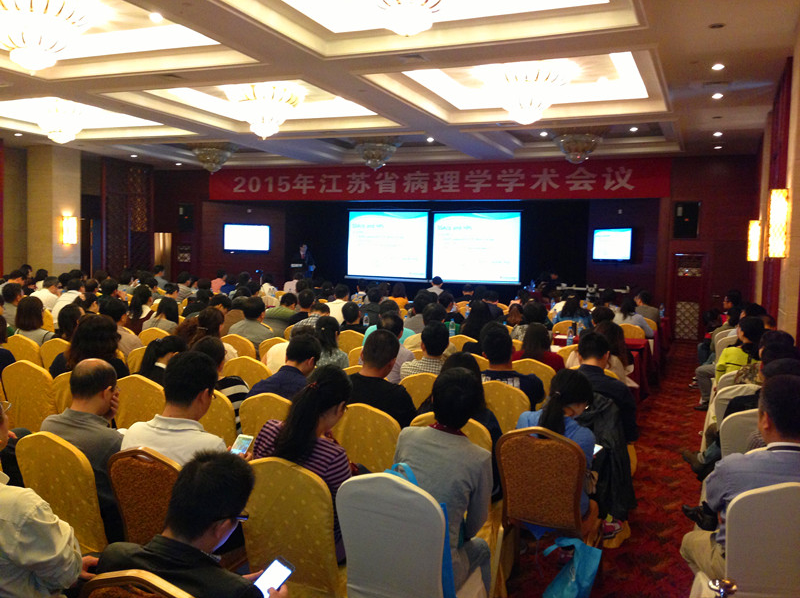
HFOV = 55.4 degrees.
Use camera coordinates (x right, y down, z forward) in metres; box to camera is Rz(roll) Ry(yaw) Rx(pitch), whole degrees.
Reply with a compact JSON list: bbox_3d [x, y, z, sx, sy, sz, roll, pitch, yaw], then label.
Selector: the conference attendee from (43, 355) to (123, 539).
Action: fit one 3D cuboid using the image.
[{"bbox_3d":[-1.324,0.895,3.629,0.520,1.264,0.780,3,3,22],"label":"conference attendee"}]

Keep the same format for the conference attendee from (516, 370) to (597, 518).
[{"bbox_3d":[0.853,0.968,4.178,0.480,1.200,0.820,3,3,23],"label":"conference attendee"}]

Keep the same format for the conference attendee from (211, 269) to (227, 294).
[{"bbox_3d":[-3.780,0.117,16.447,0.480,1.360,0.780,3,3,23],"label":"conference attendee"}]

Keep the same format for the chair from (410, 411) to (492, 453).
[{"bbox_3d":[0.339,1.063,4.304,0.460,0.935,0.560,3,3,22],"label":"chair"}]

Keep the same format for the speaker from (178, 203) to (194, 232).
[{"bbox_3d":[-6.564,-2.506,23.449,0.480,0.820,0.300,3,3,20],"label":"speaker"}]

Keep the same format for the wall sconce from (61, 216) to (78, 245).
[{"bbox_3d":[-8.070,-1.657,18.578,0.150,0.660,0.380,3,3,22],"label":"wall sconce"}]

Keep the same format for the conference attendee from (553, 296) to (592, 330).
[{"bbox_3d":[2.553,0.584,11.149,0.480,1.300,0.780,3,3,23],"label":"conference attendee"}]

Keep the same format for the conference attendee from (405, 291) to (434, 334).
[{"bbox_3d":[0.320,0.563,9.802,0.500,1.358,0.750,2,3,18],"label":"conference attendee"}]

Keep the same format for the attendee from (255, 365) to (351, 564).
[{"bbox_3d":[-0.356,0.929,3.524,0.500,1.250,0.740,3,3,22],"label":"attendee"}]

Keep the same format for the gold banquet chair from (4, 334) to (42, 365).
[{"bbox_3d":[-3.453,0.800,7.445,0.460,0.935,0.560,3,3,22],"label":"gold banquet chair"}]

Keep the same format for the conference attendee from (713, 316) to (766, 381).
[{"bbox_3d":[2.768,0.807,6.360,0.500,1.359,0.750,2,3,5],"label":"conference attendee"}]

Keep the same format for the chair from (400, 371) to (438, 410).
[{"bbox_3d":[0.288,0.990,5.643,0.460,0.935,0.560,3,3,22],"label":"chair"}]

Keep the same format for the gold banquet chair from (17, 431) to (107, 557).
[{"bbox_3d":[-1.483,1.066,3.734,0.460,0.940,0.570,3,3,23],"label":"gold banquet chair"}]

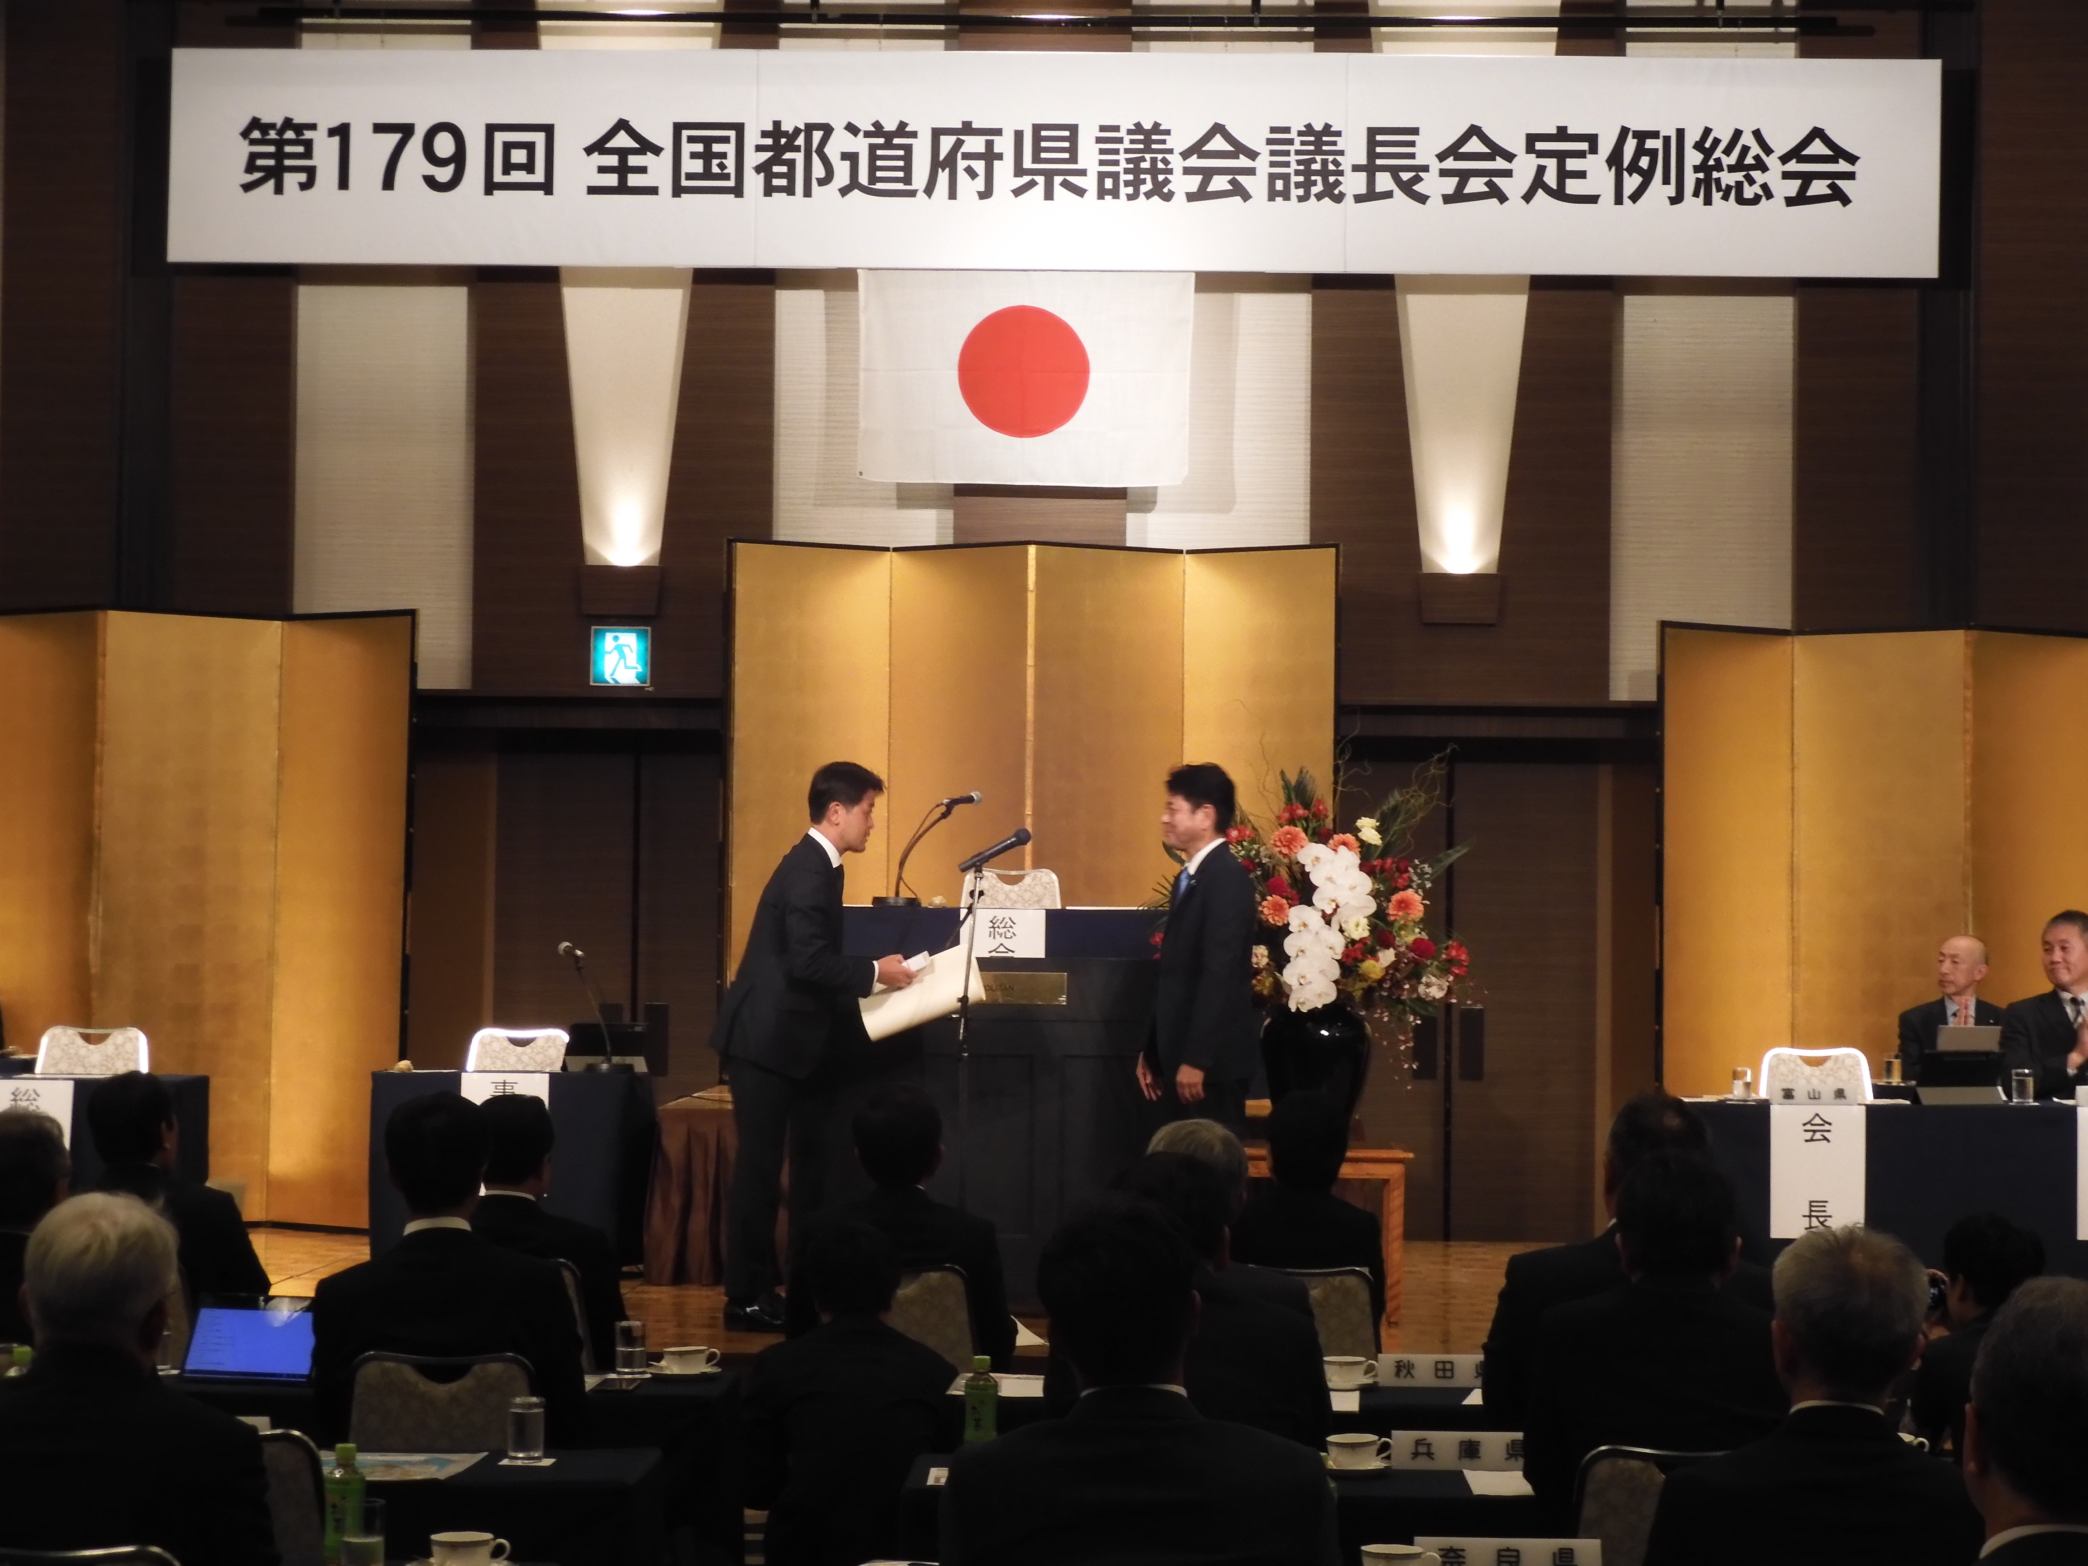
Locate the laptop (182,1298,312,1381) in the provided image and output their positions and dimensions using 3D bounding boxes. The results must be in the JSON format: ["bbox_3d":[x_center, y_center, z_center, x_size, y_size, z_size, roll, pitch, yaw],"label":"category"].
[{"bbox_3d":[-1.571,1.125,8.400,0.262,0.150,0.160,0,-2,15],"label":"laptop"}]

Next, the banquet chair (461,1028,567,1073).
[{"bbox_3d":[-1.839,1.270,14.680,0.440,0.860,0.550,1,-1,0],"label":"banquet chair"}]

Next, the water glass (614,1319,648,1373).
[{"bbox_3d":[-0.843,1.154,8.620,0.063,0.104,0.063,1,-2,0],"label":"water glass"}]

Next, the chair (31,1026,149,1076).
[{"bbox_3d":[-3.246,1.244,14.180,0.440,0.860,0.550,1,-1,0],"label":"chair"}]

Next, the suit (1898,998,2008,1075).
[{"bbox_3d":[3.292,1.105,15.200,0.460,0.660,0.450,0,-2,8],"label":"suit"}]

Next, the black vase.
[{"bbox_3d":[0.859,0.909,13.400,0.347,0.480,0.347,1,-2,0],"label":"black vase"}]

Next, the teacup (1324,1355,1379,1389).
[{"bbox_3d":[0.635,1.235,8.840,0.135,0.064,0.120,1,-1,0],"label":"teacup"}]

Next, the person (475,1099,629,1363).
[{"bbox_3d":[-1.255,1.341,10.200,0.490,1.220,0.720,0,-2,6],"label":"person"}]

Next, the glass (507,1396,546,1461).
[{"bbox_3d":[-0.936,1.167,7.640,0.064,0.110,0.064,1,-1,0],"label":"glass"}]

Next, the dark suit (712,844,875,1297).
[{"bbox_3d":[-0.753,0.851,12.700,0.520,1.400,0.480,1,-2,0],"label":"dark suit"}]

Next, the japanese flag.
[{"bbox_3d":[-0.073,-1.653,17.150,1.360,0.900,0.030,1,-1,0],"label":"japanese flag"}]

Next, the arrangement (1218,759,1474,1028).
[{"bbox_3d":[0.890,0.343,13.350,0.950,0.880,0.680,1,-1,0],"label":"arrangement"}]

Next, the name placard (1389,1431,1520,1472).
[{"bbox_3d":[0.734,1.150,7.270,0.267,0.068,0.050,1,-2,0],"label":"name placard"}]

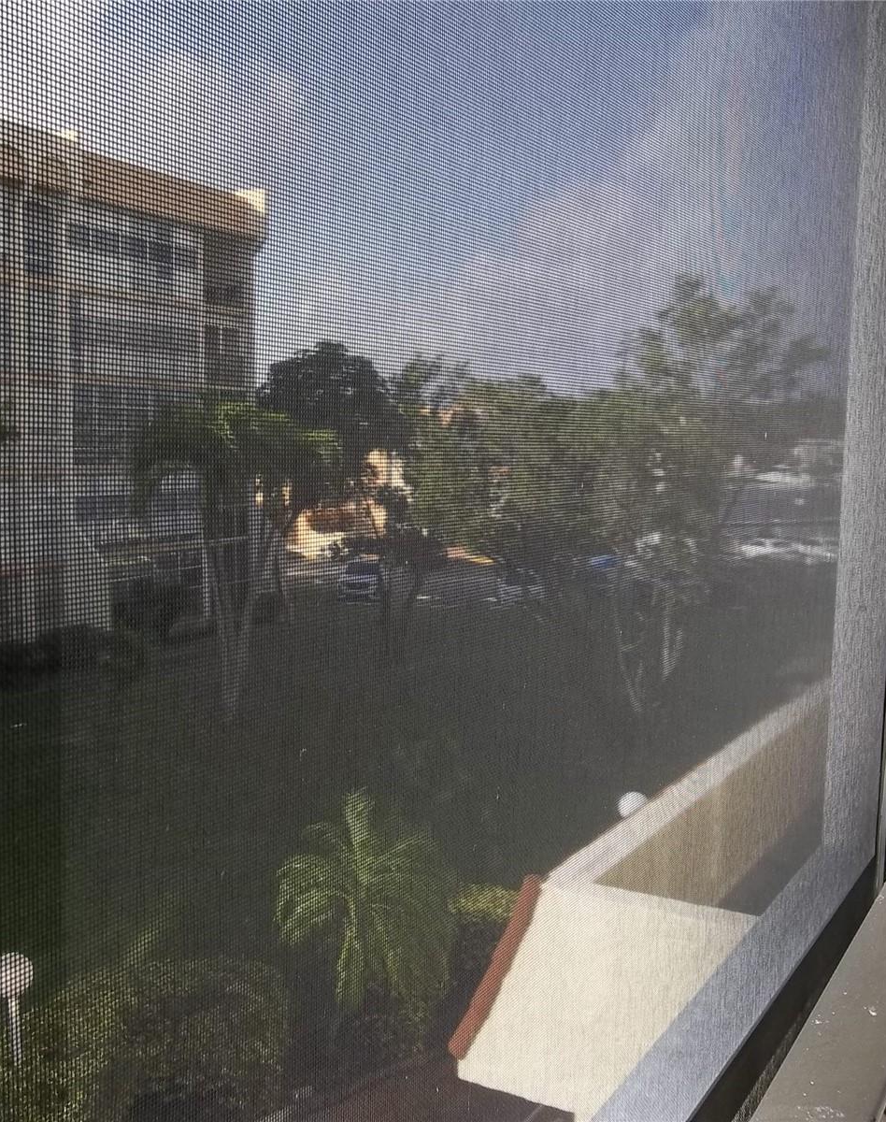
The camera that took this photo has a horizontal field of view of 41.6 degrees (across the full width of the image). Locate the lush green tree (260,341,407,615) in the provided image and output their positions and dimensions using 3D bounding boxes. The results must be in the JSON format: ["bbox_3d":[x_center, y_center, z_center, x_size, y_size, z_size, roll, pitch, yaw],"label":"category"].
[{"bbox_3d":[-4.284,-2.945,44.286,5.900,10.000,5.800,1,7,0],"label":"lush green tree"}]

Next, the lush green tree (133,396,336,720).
[{"bbox_3d":[-4.949,-0.025,27.602,4.750,7.600,4.500,1,7,0],"label":"lush green tree"}]

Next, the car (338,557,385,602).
[{"bbox_3d":[-3.303,0.559,49.851,1.870,1.660,4.600,1,7,2],"label":"car"}]

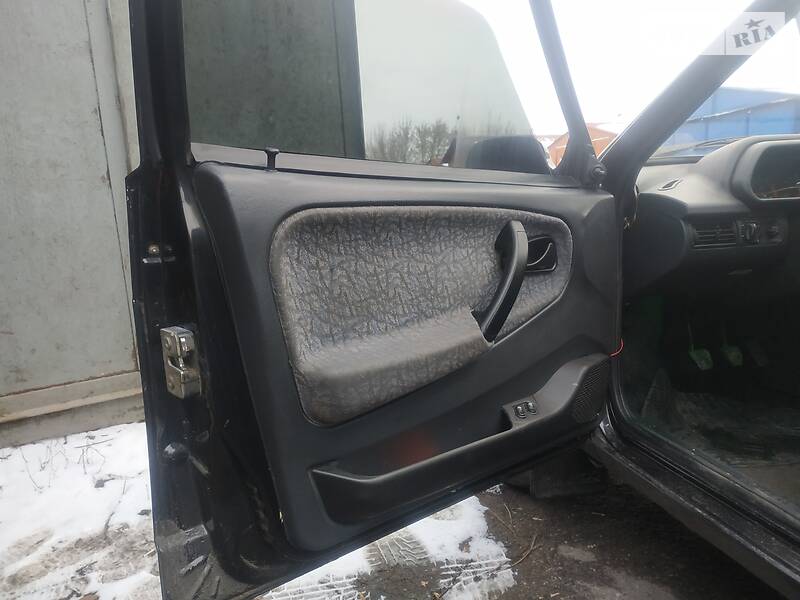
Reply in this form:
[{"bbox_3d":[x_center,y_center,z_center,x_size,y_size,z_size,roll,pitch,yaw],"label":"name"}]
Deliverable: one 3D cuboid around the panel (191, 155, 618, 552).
[{"bbox_3d":[0.142,0.054,0.925,0.850,0.577,0.110,-10,12,-33],"label":"panel"}]

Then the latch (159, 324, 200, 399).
[{"bbox_3d":[-0.309,0.088,0.780,0.025,0.089,0.057,-12,13,-42],"label":"latch"}]

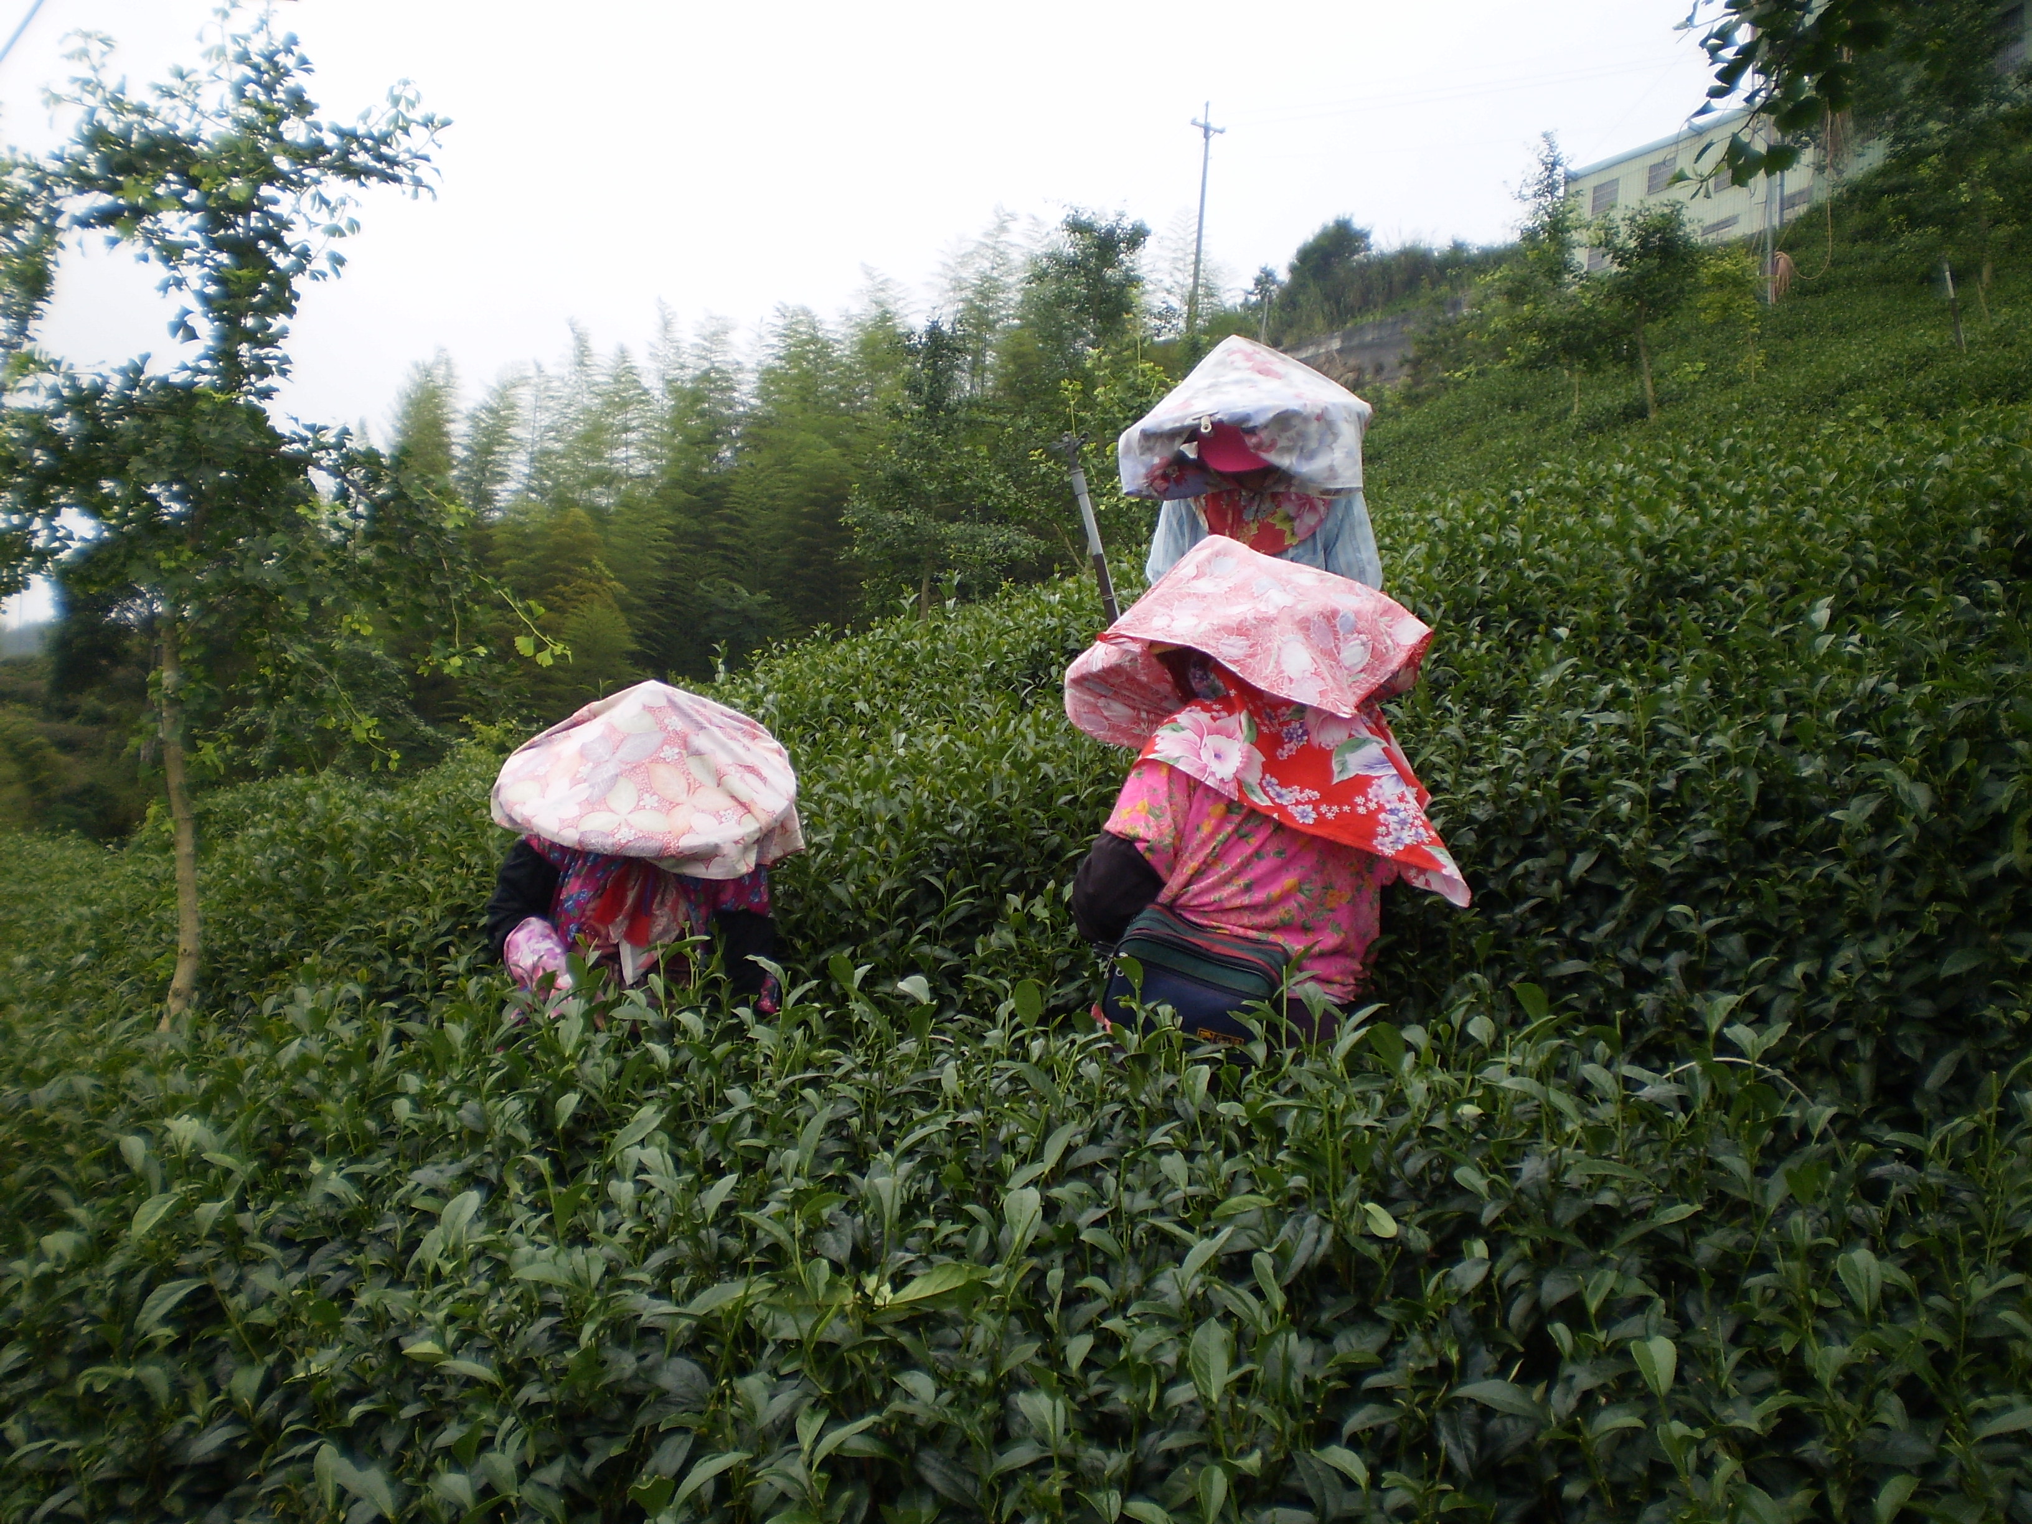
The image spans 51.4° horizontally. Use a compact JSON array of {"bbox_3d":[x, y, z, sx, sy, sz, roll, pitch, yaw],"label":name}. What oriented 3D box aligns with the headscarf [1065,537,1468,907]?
[{"bbox_3d":[0.334,-0.048,2.956,0.500,0.500,0.520,1,2,-37],"label":"headscarf"}]

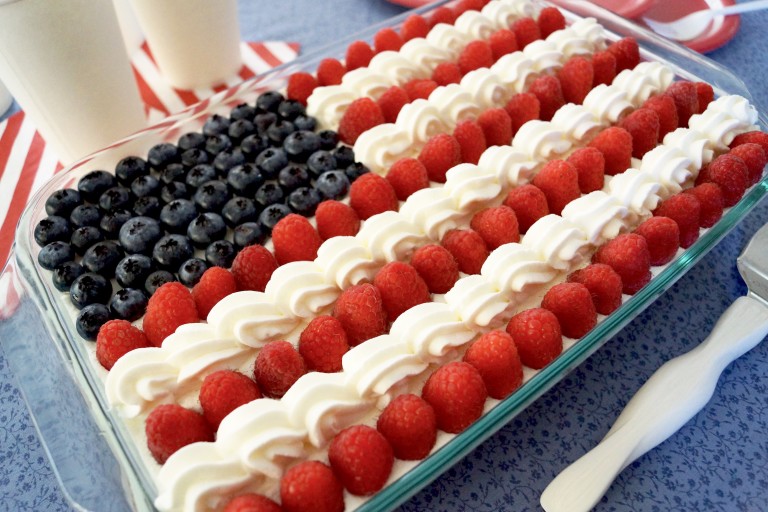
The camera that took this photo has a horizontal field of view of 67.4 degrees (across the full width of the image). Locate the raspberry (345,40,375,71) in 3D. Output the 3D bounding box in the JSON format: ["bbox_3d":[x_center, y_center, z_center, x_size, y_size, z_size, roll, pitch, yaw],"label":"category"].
[{"bbox_3d":[-0.013,-0.114,0.332,0.017,0.018,0.017,-2,53,2],"label":"raspberry"}]

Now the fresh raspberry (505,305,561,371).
[{"bbox_3d":[0.056,0.031,0.215,0.021,0.024,0.021,-3,53,4],"label":"fresh raspberry"}]

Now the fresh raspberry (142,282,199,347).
[{"bbox_3d":[-0.083,0.021,0.223,0.021,0.022,0.021,-2,53,2],"label":"fresh raspberry"}]

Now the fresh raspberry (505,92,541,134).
[{"bbox_3d":[0.071,-0.073,0.293,0.018,0.020,0.018,-1,52,2],"label":"fresh raspberry"}]

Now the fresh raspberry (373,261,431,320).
[{"bbox_3d":[0.007,0.015,0.229,0.022,0.025,0.022,-3,53,4],"label":"fresh raspberry"}]

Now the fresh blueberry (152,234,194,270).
[{"bbox_3d":[-0.095,-0.001,0.260,0.017,0.015,0.017,-3,53,4],"label":"fresh blueberry"}]

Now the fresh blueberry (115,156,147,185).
[{"bbox_3d":[-0.122,-0.042,0.280,0.015,0.012,0.015,-29,57,-17],"label":"fresh blueberry"}]

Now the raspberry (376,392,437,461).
[{"bbox_3d":[0.008,0.059,0.198,0.021,0.022,0.021,-2,53,2],"label":"raspberry"}]

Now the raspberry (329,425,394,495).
[{"bbox_3d":[-0.007,0.067,0.188,0.022,0.023,0.022,-1,54,2],"label":"raspberry"}]

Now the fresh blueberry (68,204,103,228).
[{"bbox_3d":[-0.143,-0.019,0.276,0.014,0.011,0.014,-32,56,-18],"label":"fresh blueberry"}]

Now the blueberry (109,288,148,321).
[{"bbox_3d":[-0.108,0.020,0.243,0.015,0.013,0.015,-1,54,1],"label":"blueberry"}]

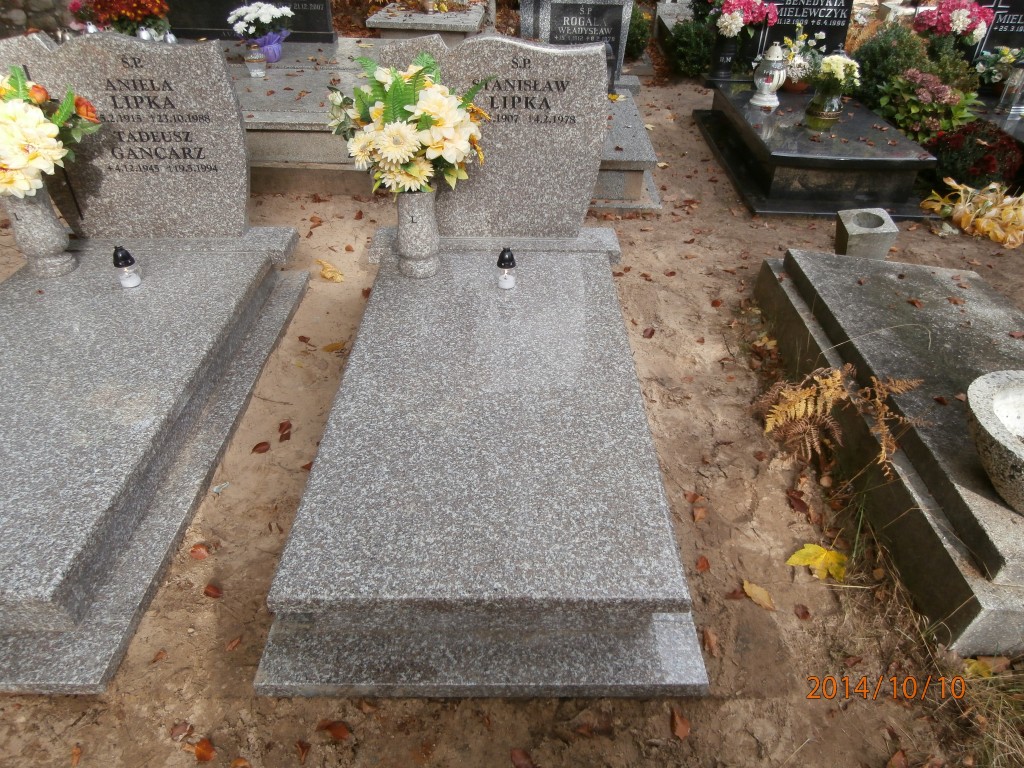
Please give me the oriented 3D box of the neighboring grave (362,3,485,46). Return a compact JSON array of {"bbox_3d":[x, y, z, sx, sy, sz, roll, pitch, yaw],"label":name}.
[{"bbox_3d":[-0.640,-2.994,6.070,0.900,0.380,1.080,2,37,3],"label":"neighboring grave"}]

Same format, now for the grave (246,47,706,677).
[{"bbox_3d":[-0.065,-0.266,1.965,0.960,0.965,1.830,0,37,0],"label":"grave"}]

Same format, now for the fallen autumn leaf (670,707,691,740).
[{"bbox_3d":[0.346,0.702,1.469,0.036,0.015,0.066,-4,37,-5],"label":"fallen autumn leaf"}]

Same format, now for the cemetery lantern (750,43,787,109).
[{"bbox_3d":[1.434,-1.714,3.928,0.185,0.325,0.185,0,37,0],"label":"cemetery lantern"}]

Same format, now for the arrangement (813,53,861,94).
[{"bbox_3d":[1.597,-1.524,3.488,0.230,0.210,0.220,0,37,0],"label":"arrangement"}]

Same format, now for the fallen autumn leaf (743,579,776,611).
[{"bbox_3d":[0.601,0.513,1.722,0.032,0.012,0.092,-21,42,-25],"label":"fallen autumn leaf"}]

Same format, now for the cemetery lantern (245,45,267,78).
[{"bbox_3d":[-1.533,-1.930,4.222,0.140,0.180,0.140,0,37,0],"label":"cemetery lantern"}]

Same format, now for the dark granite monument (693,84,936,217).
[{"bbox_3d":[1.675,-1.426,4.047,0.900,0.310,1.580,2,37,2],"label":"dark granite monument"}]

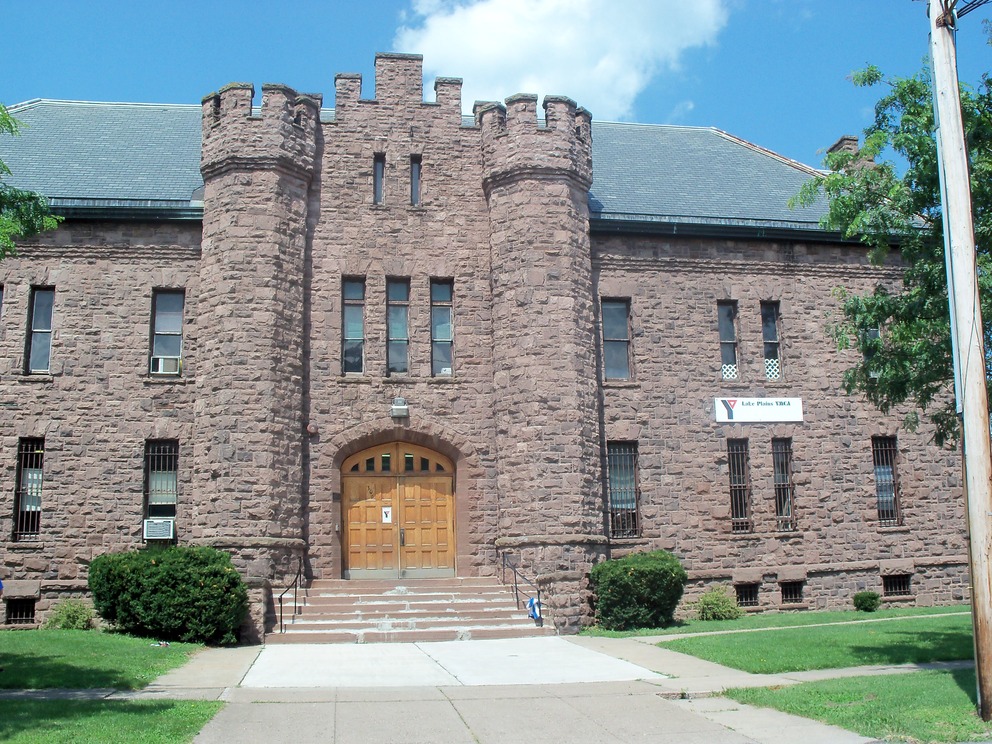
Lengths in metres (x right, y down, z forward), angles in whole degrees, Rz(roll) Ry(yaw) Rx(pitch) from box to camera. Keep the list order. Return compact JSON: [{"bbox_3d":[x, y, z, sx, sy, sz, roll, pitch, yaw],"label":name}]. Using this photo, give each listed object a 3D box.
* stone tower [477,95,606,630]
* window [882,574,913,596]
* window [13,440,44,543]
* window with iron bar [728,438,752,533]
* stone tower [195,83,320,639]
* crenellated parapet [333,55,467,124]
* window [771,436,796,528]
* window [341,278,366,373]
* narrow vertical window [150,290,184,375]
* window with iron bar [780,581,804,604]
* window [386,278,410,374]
[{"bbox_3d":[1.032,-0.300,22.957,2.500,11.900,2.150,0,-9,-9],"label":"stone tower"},{"bbox_3d":[10.188,5.452,25.581,0.743,0.532,0.200,1,-12,-10],"label":"window"},{"bbox_3d":[-10.478,2.655,22.665,0.600,2.290,0.200,1,-12,-10],"label":"window"},{"bbox_3d":[5.938,2.780,24.505,0.538,2.311,0.200,1,-10,-9],"label":"window with iron bar"},{"bbox_3d":[-5.308,-0.264,22.207,2.550,12.267,2.550,1,-10,-9],"label":"stone tower"},{"bbox_3d":[-2.363,-6.739,24.304,3.107,1.958,0.500,1,-10,-9],"label":"crenellated parapet"},{"bbox_3d":[7.078,2.783,24.702,0.545,2.313,0.200,1,-10,-9],"label":"window"},{"bbox_3d":[-3.274,-1.035,23.023,0.511,2.335,0.200,1,-10,-9],"label":"window"},{"bbox_3d":[-7.174,-0.863,21.903,0.710,1.880,0.220,0,-9,-9],"label":"narrow vertical window"},{"bbox_3d":[6.807,5.071,23.066,0.550,0.520,0.200,0,-9,-9],"label":"window with iron bar"},{"bbox_3d":[-2.396,-1.096,24.563,0.584,2.419,0.200,1,-12,-10],"label":"window"}]

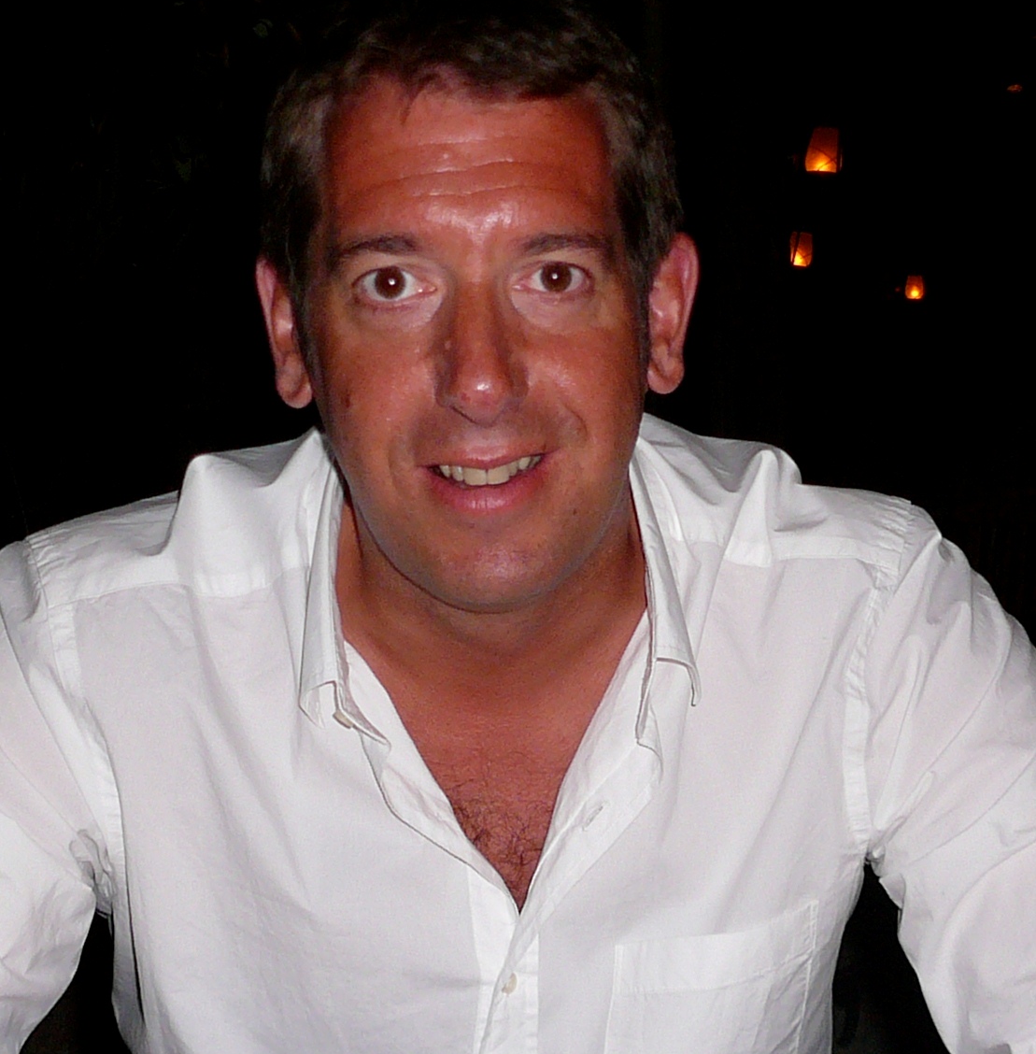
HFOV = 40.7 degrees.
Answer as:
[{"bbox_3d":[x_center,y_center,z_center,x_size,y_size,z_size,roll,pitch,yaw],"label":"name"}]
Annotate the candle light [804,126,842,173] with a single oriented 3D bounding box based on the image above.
[{"bbox_3d":[0.830,-1.028,3.800,0.095,0.123,0.095,0,8,0],"label":"candle light"}]

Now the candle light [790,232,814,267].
[{"bbox_3d":[0.996,-0.973,4.900,0.083,0.125,0.083,0,8,0],"label":"candle light"}]

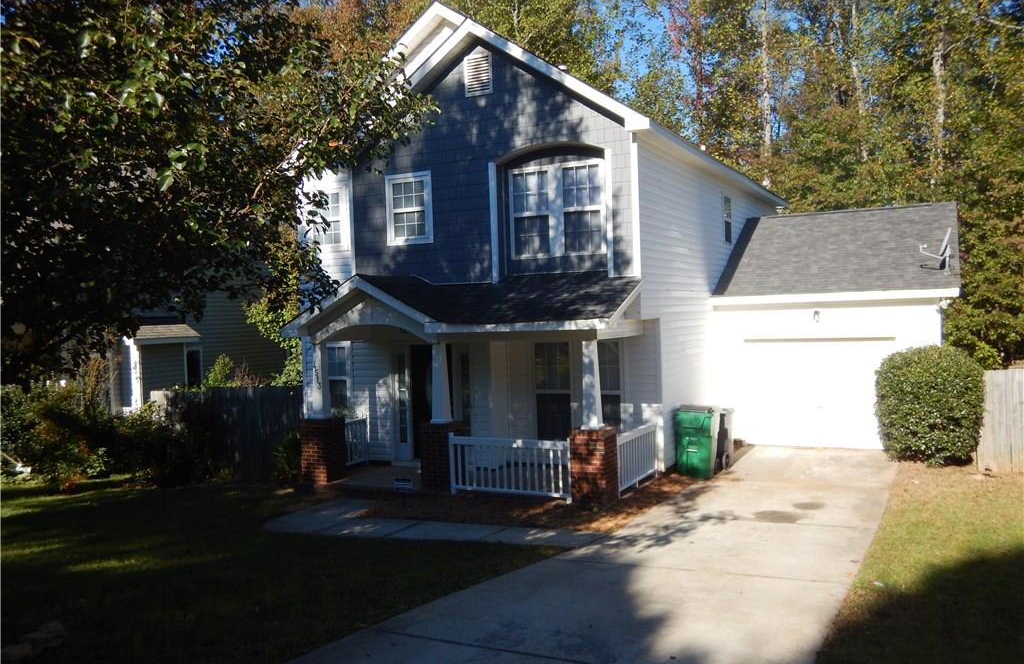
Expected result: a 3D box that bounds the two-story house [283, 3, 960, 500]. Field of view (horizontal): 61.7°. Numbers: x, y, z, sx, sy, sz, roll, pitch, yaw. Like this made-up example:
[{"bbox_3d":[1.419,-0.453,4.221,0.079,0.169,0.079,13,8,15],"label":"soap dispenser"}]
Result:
[{"bbox_3d":[2.912,-1.858,18.340,11.786,8.179,13.843,-1,2,27],"label":"two-story house"}]

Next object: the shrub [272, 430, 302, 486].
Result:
[{"bbox_3d":[-3.925,2.227,15.100,0.650,0.950,0.650,-1,2,27],"label":"shrub"}]

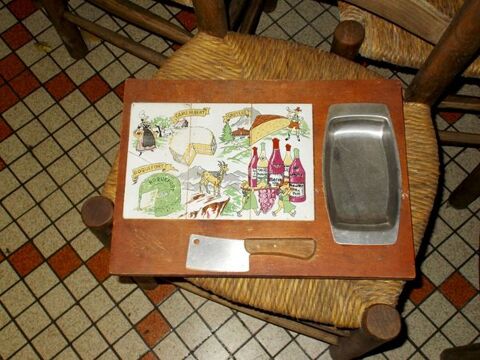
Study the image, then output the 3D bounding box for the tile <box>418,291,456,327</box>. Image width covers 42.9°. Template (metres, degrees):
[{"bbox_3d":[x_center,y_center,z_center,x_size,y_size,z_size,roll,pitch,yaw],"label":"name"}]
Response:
[{"bbox_3d":[0.382,0.249,1.181,0.051,0.008,0.051,-39,74,-11],"label":"tile"}]

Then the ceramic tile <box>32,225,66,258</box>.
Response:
[{"bbox_3d":[-0.368,0.120,1.183,0.049,0.009,0.049,-39,75,-11],"label":"ceramic tile"}]

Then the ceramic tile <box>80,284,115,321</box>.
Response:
[{"bbox_3d":[-0.280,0.244,1.199,0.051,0.008,0.051,-39,74,-11],"label":"ceramic tile"}]

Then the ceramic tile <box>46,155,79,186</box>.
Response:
[{"bbox_3d":[-0.418,-0.023,1.441,0.057,0.008,0.057,-39,75,-11],"label":"ceramic tile"}]

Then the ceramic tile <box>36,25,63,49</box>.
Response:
[{"bbox_3d":[-0.430,-0.319,1.398,0.051,0.008,0.051,-39,74,-11],"label":"ceramic tile"}]

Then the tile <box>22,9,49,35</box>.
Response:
[{"bbox_3d":[-0.443,-0.342,1.340,0.049,0.009,0.049,-39,75,-11],"label":"tile"}]

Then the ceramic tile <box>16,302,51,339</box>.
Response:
[{"bbox_3d":[-0.388,0.266,1.161,0.049,0.008,0.049,-39,75,-11],"label":"ceramic tile"}]

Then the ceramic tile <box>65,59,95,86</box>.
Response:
[{"bbox_3d":[-0.348,-0.234,1.331,0.049,0.008,0.049,-39,75,-11],"label":"ceramic tile"}]

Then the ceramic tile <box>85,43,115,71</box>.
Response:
[{"bbox_3d":[-0.301,-0.262,1.311,0.049,0.009,0.049,-39,75,-11],"label":"ceramic tile"}]

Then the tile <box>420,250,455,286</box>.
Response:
[{"bbox_3d":[0.377,0.172,1.175,0.049,0.008,0.049,-39,75,-11],"label":"tile"}]

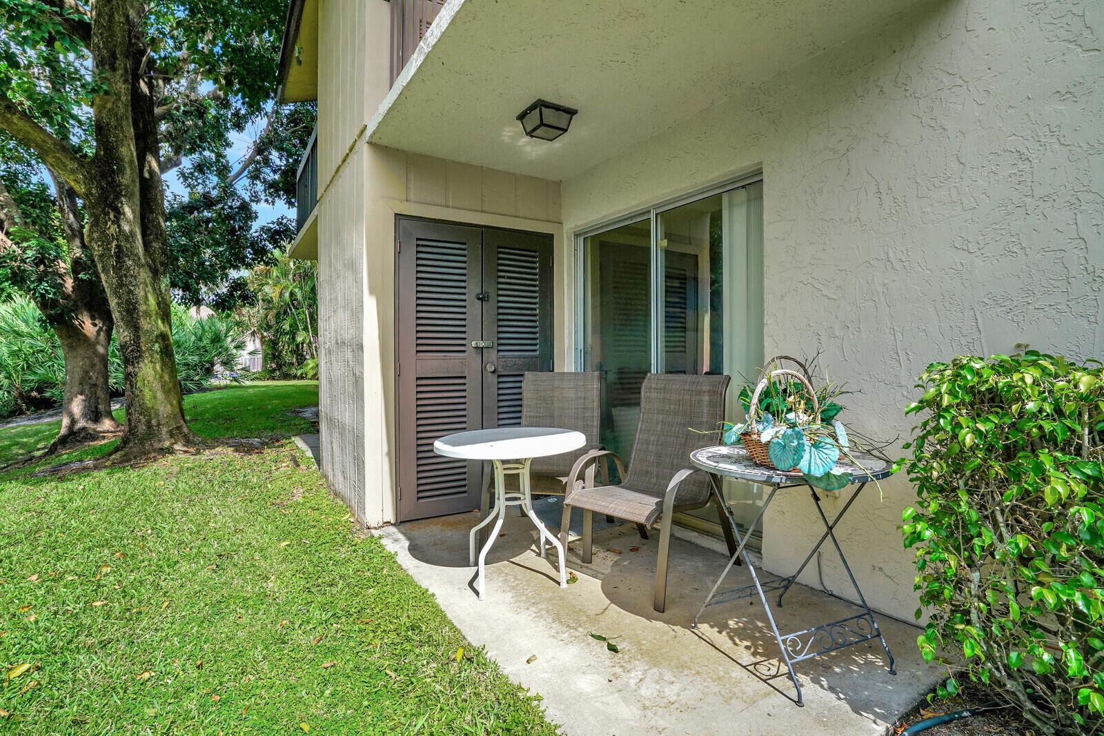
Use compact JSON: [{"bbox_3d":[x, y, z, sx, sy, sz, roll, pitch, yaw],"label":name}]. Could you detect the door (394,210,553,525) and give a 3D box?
[{"bbox_3d":[-0.515,0.000,3.555,1.186,2.040,0.060,0,1,-28],"label":"door"}]

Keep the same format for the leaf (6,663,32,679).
[{"bbox_3d":[-1.851,1.048,1.704,0.036,0.018,0.080,0,1,0],"label":"leaf"}]

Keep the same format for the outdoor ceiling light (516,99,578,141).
[{"bbox_3d":[-0.030,-1.390,2.800,0.250,0.120,0.250,0,1,-29],"label":"outdoor ceiling light"}]

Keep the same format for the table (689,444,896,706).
[{"bbox_3d":[0.885,0.693,1.860,0.680,0.710,0.680,0,1,-21],"label":"table"}]

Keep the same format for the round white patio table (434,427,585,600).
[{"bbox_3d":[-0.198,0.693,2.430,0.740,0.700,0.740,0,1,0],"label":"round white patio table"}]

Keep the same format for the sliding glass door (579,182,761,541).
[{"bbox_3d":[0.666,-0.031,3.222,0.100,2.042,1.554,-1,1,-37],"label":"sliding glass door"}]

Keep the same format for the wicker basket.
[{"bbox_3d":[0.885,0.168,1.820,0.320,0.340,0.320,-1,1,-38],"label":"wicker basket"}]

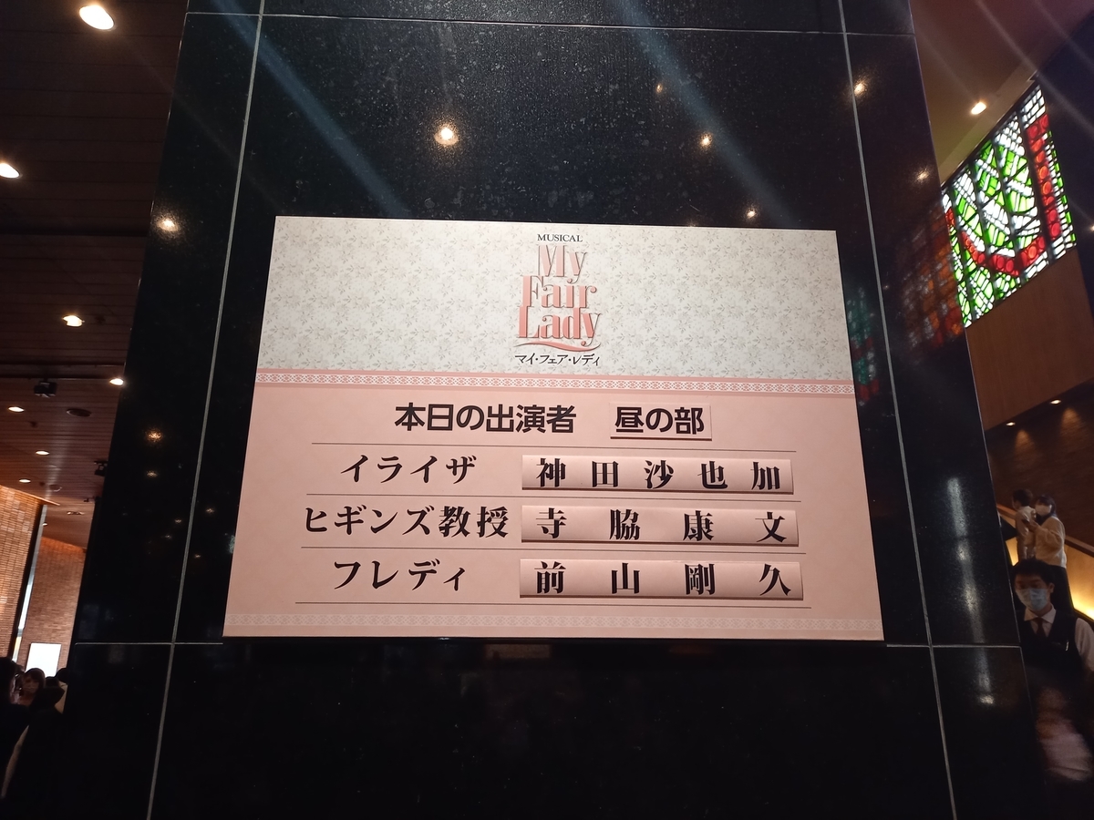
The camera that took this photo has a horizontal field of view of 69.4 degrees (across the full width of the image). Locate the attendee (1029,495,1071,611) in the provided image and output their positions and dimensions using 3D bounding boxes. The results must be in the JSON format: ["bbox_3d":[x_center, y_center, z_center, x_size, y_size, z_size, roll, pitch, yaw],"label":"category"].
[{"bbox_3d":[5.451,1.705,8.504,0.420,1.600,0.460,2,-18,-5],"label":"attendee"}]

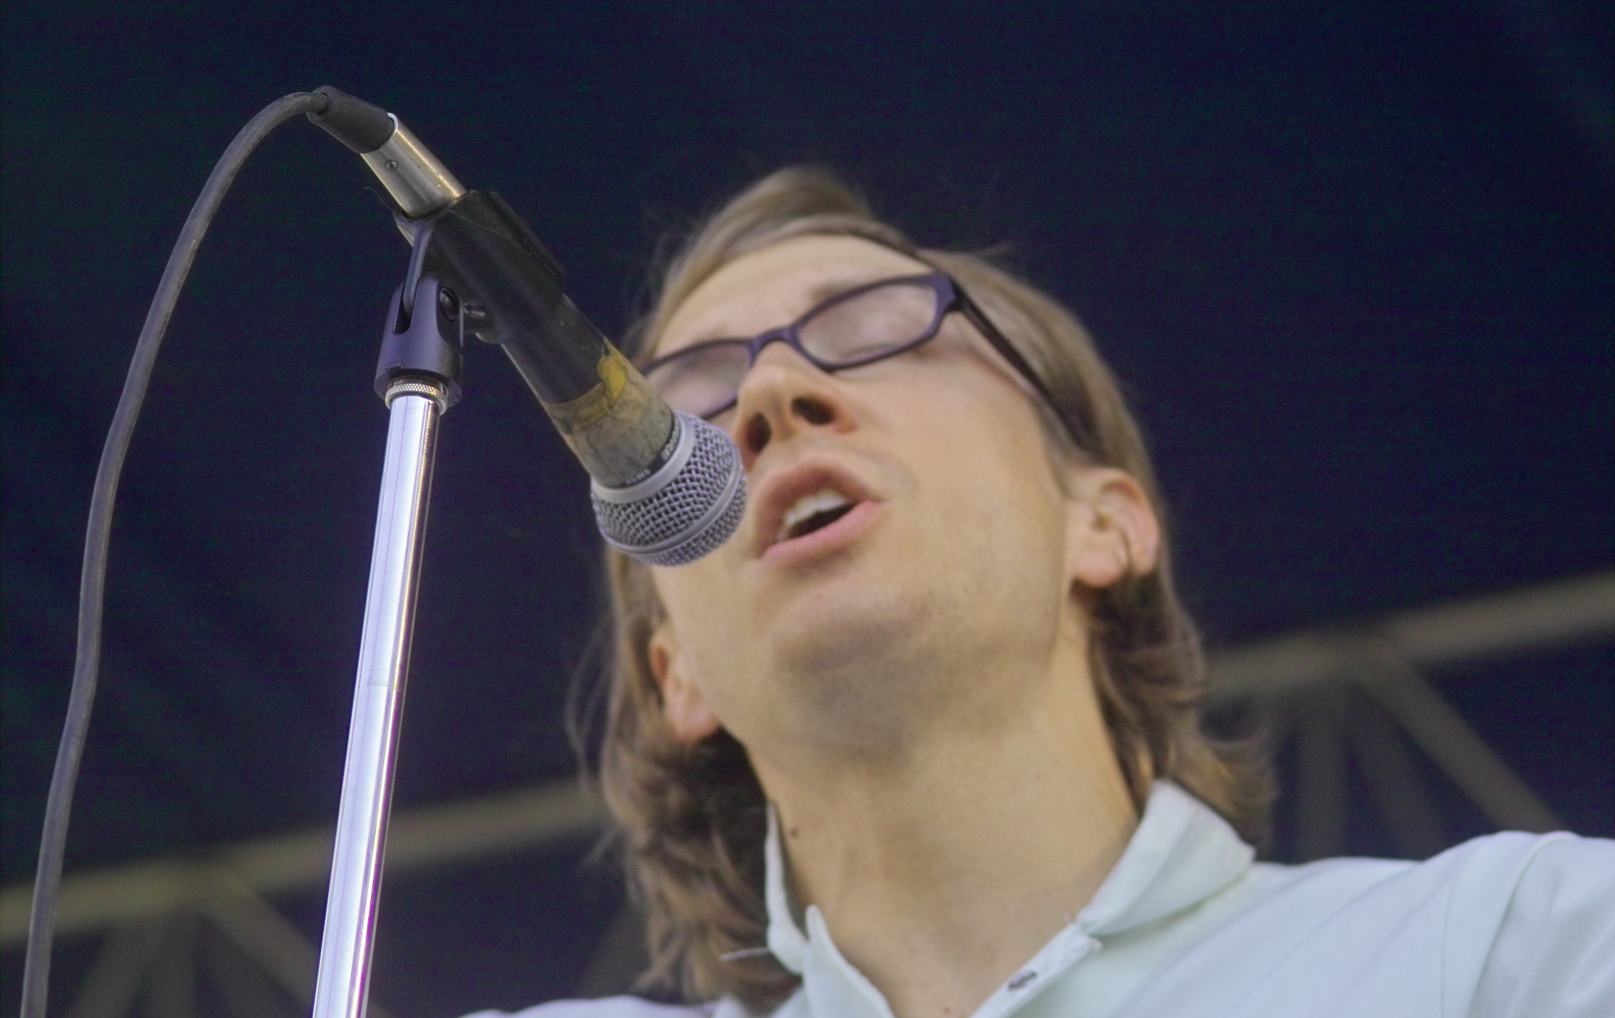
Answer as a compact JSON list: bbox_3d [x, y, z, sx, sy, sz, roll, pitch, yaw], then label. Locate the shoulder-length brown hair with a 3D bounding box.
[{"bbox_3d":[0.033,0.026,2.700,0.215,0.250,0.200,-21,-46,9],"label":"shoulder-length brown hair"}]

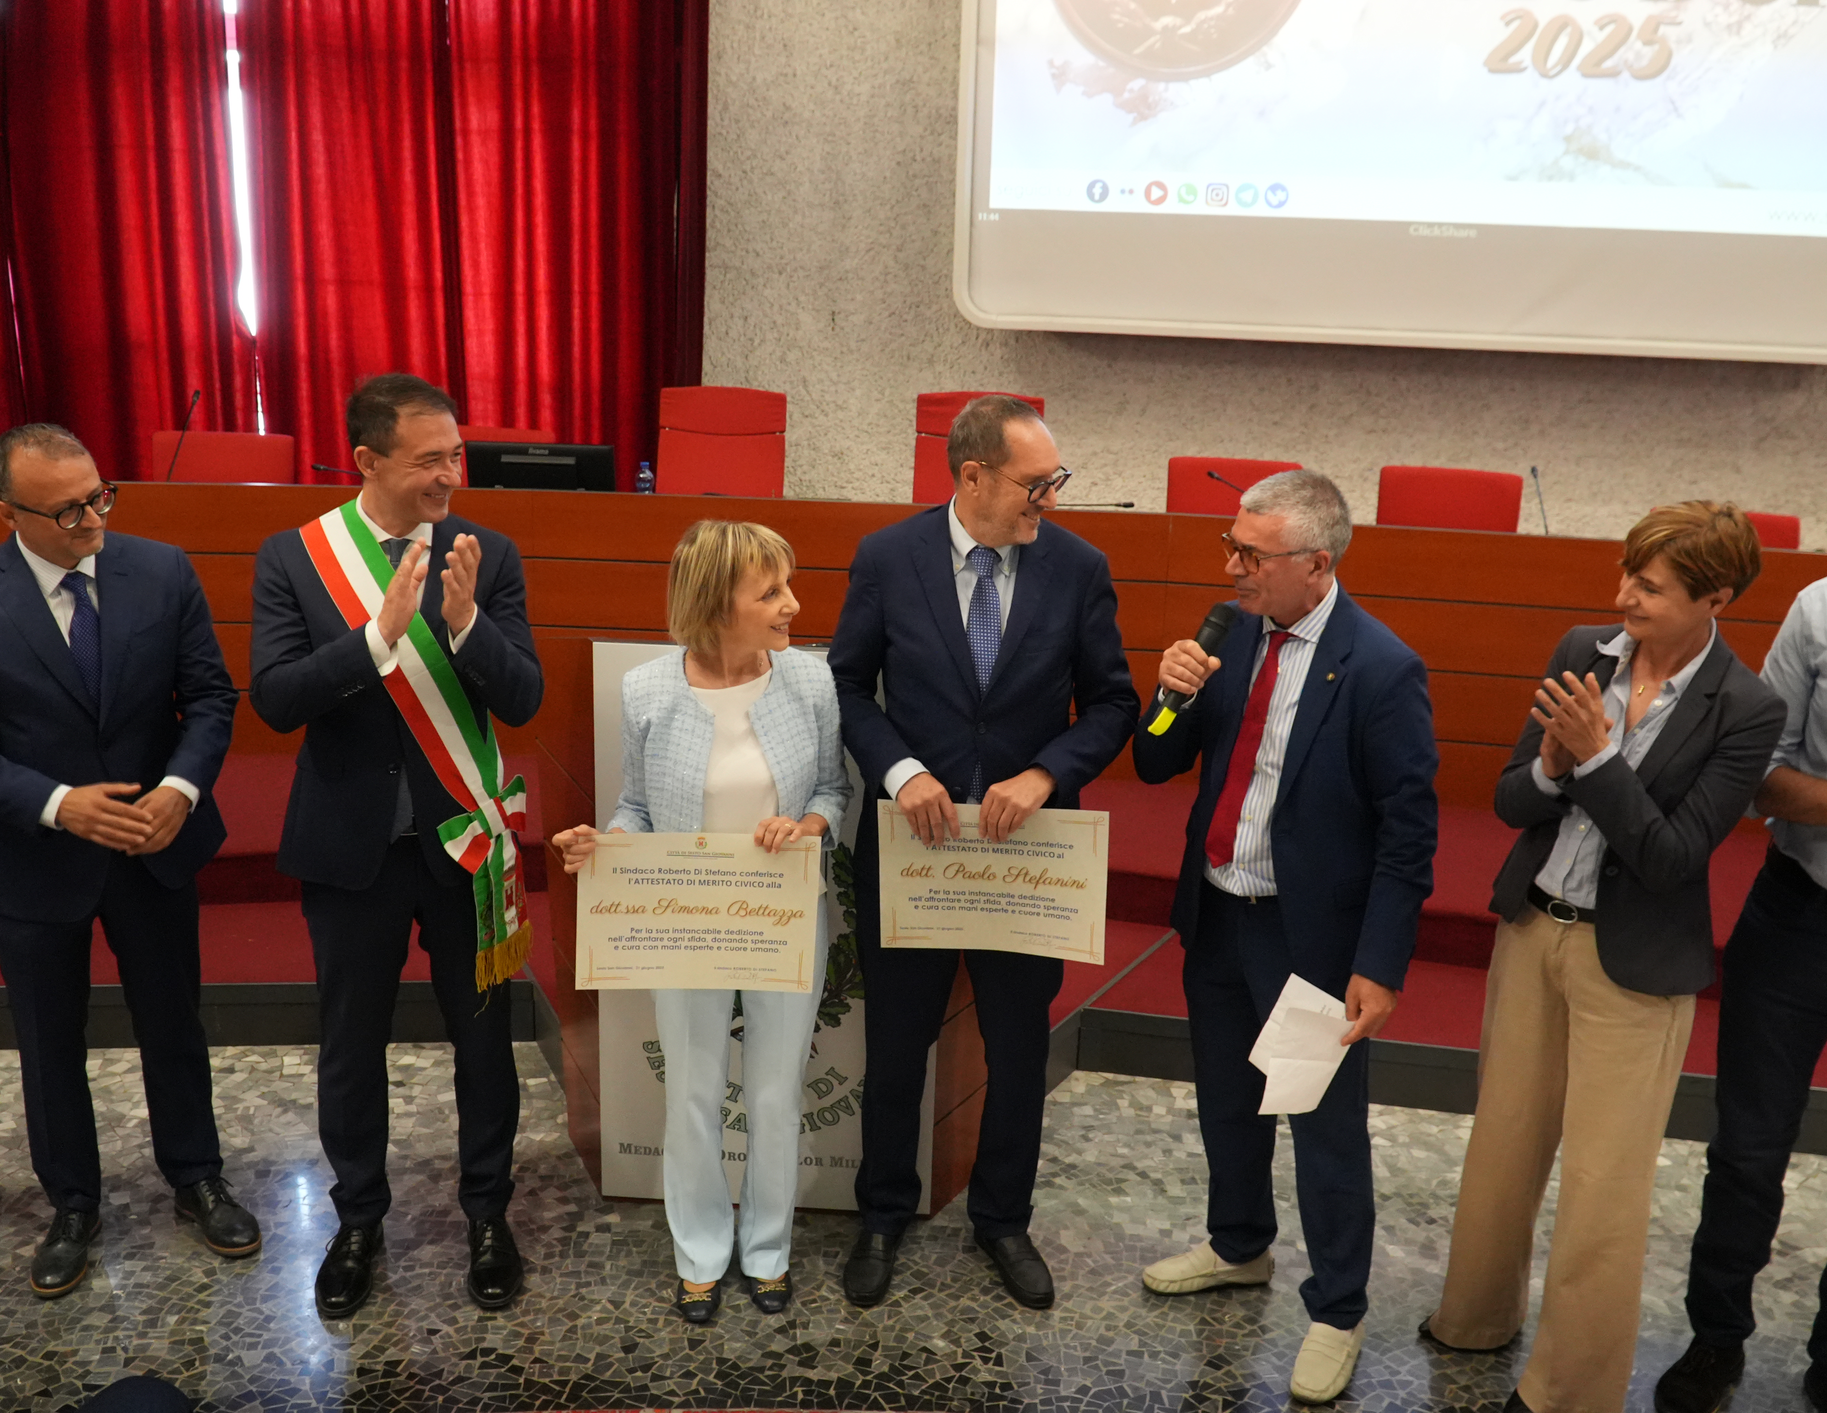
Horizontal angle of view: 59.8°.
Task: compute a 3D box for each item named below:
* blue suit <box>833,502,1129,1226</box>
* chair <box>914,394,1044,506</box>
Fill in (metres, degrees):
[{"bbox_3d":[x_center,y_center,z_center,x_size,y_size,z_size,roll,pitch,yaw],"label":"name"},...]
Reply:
[{"bbox_3d":[0.110,0.392,3.068,0.580,1.495,0.360,3,13,5],"label":"blue suit"},{"bbox_3d":[0.240,-0.656,6.572,0.580,1.250,0.620,3,13,3],"label":"chair"}]

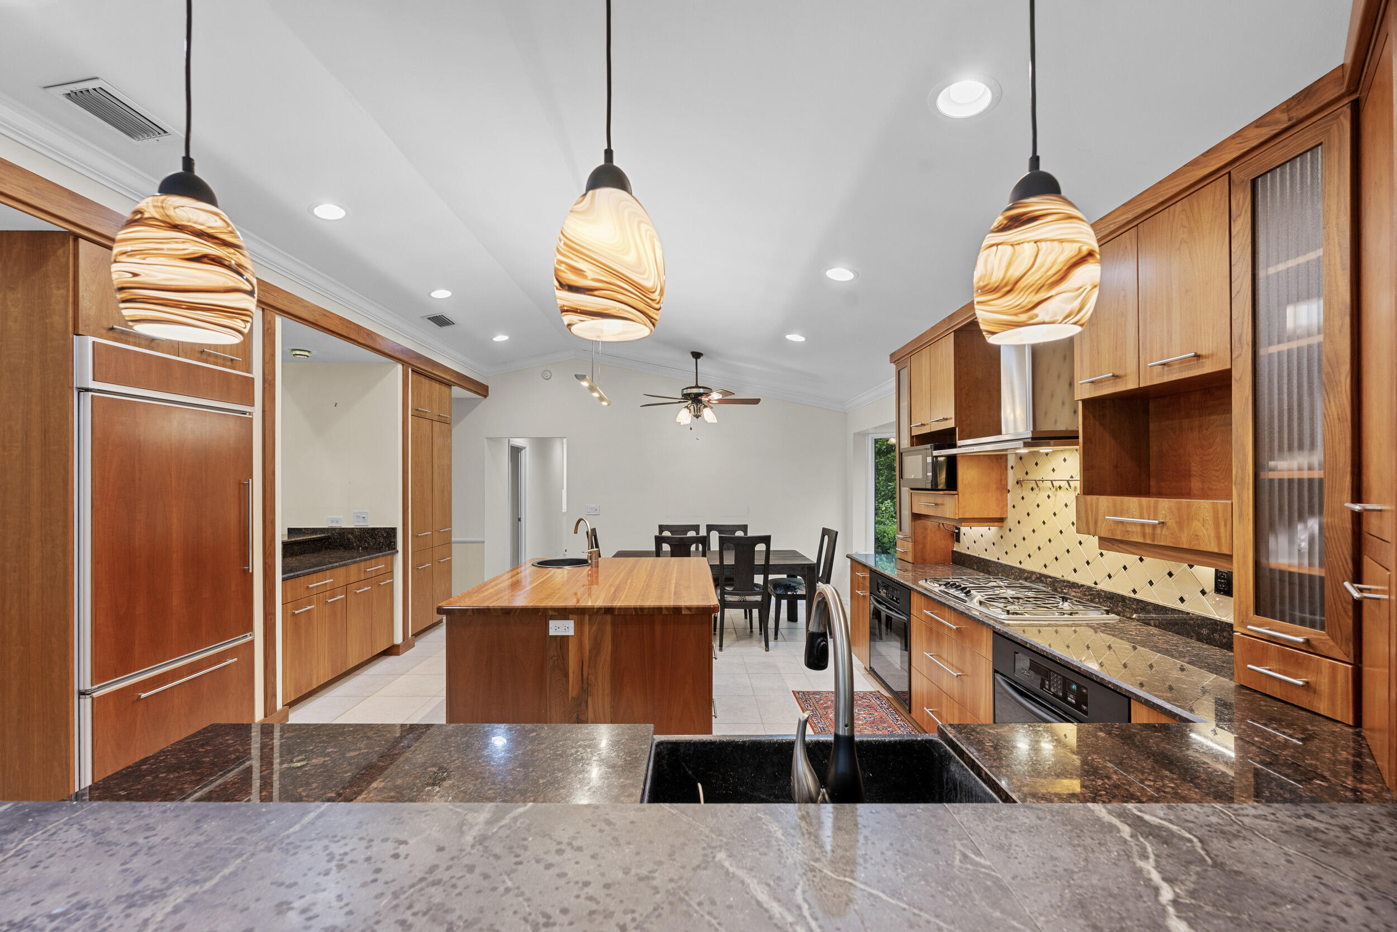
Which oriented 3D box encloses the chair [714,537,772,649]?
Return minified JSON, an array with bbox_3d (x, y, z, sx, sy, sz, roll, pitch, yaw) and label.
[{"bbox_3d":[0.400,1.132,5.040,0.470,1.030,0.580,0,-1,0],"label":"chair"}]

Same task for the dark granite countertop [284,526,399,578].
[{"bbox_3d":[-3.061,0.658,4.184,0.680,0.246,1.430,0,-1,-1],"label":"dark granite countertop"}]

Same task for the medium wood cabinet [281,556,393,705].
[{"bbox_3d":[-2.930,1.130,4.070,0.600,0.770,1.240,0,-1,0],"label":"medium wood cabinet"}]

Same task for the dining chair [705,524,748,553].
[{"bbox_3d":[0.320,1.149,5.700,0.470,1.030,0.600,0,-1,0],"label":"dining chair"}]

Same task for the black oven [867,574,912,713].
[{"bbox_3d":[1.584,1.170,3.765,0.605,0.765,0.755,0,-1,-1],"label":"black oven"}]

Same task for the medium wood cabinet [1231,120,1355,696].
[{"bbox_3d":[1.819,-0.130,1.543,0.310,1.596,0.325,0,-1,-1],"label":"medium wood cabinet"}]

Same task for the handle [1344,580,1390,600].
[{"bbox_3d":[1.457,0.274,1.195,0.042,0.013,0.200,-1,-2,45],"label":"handle"}]

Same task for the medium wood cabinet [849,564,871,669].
[{"bbox_3d":[1.599,1.207,4.395,0.595,0.825,0.505,0,-1,-1],"label":"medium wood cabinet"}]

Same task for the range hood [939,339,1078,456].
[{"bbox_3d":[1.640,-0.444,2.790,0.470,0.750,0.890,0,-1,-1],"label":"range hood"}]

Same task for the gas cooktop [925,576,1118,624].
[{"bbox_3d":[1.595,0.676,2.837,0.545,0.062,0.920,0,-1,-1],"label":"gas cooktop"}]

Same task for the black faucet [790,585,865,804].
[{"bbox_3d":[0.195,0.404,0.880,0.105,0.420,0.260,0,-1,0],"label":"black faucet"}]

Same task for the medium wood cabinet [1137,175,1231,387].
[{"bbox_3d":[1.722,-0.570,1.768,0.320,0.580,0.330,0,-1,-1],"label":"medium wood cabinet"}]

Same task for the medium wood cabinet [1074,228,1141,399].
[{"bbox_3d":[1.808,-0.606,2.223,0.310,0.612,0.345,0,-1,-1],"label":"medium wood cabinet"}]

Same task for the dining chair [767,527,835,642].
[{"bbox_3d":[1.048,1.169,5.488,0.640,1.040,0.500,0,-1,-1],"label":"dining chair"}]

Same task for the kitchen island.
[{"bbox_3d":[-0.587,1.144,3.370,1.320,0.914,1.610,0,-1,-1],"label":"kitchen island"}]

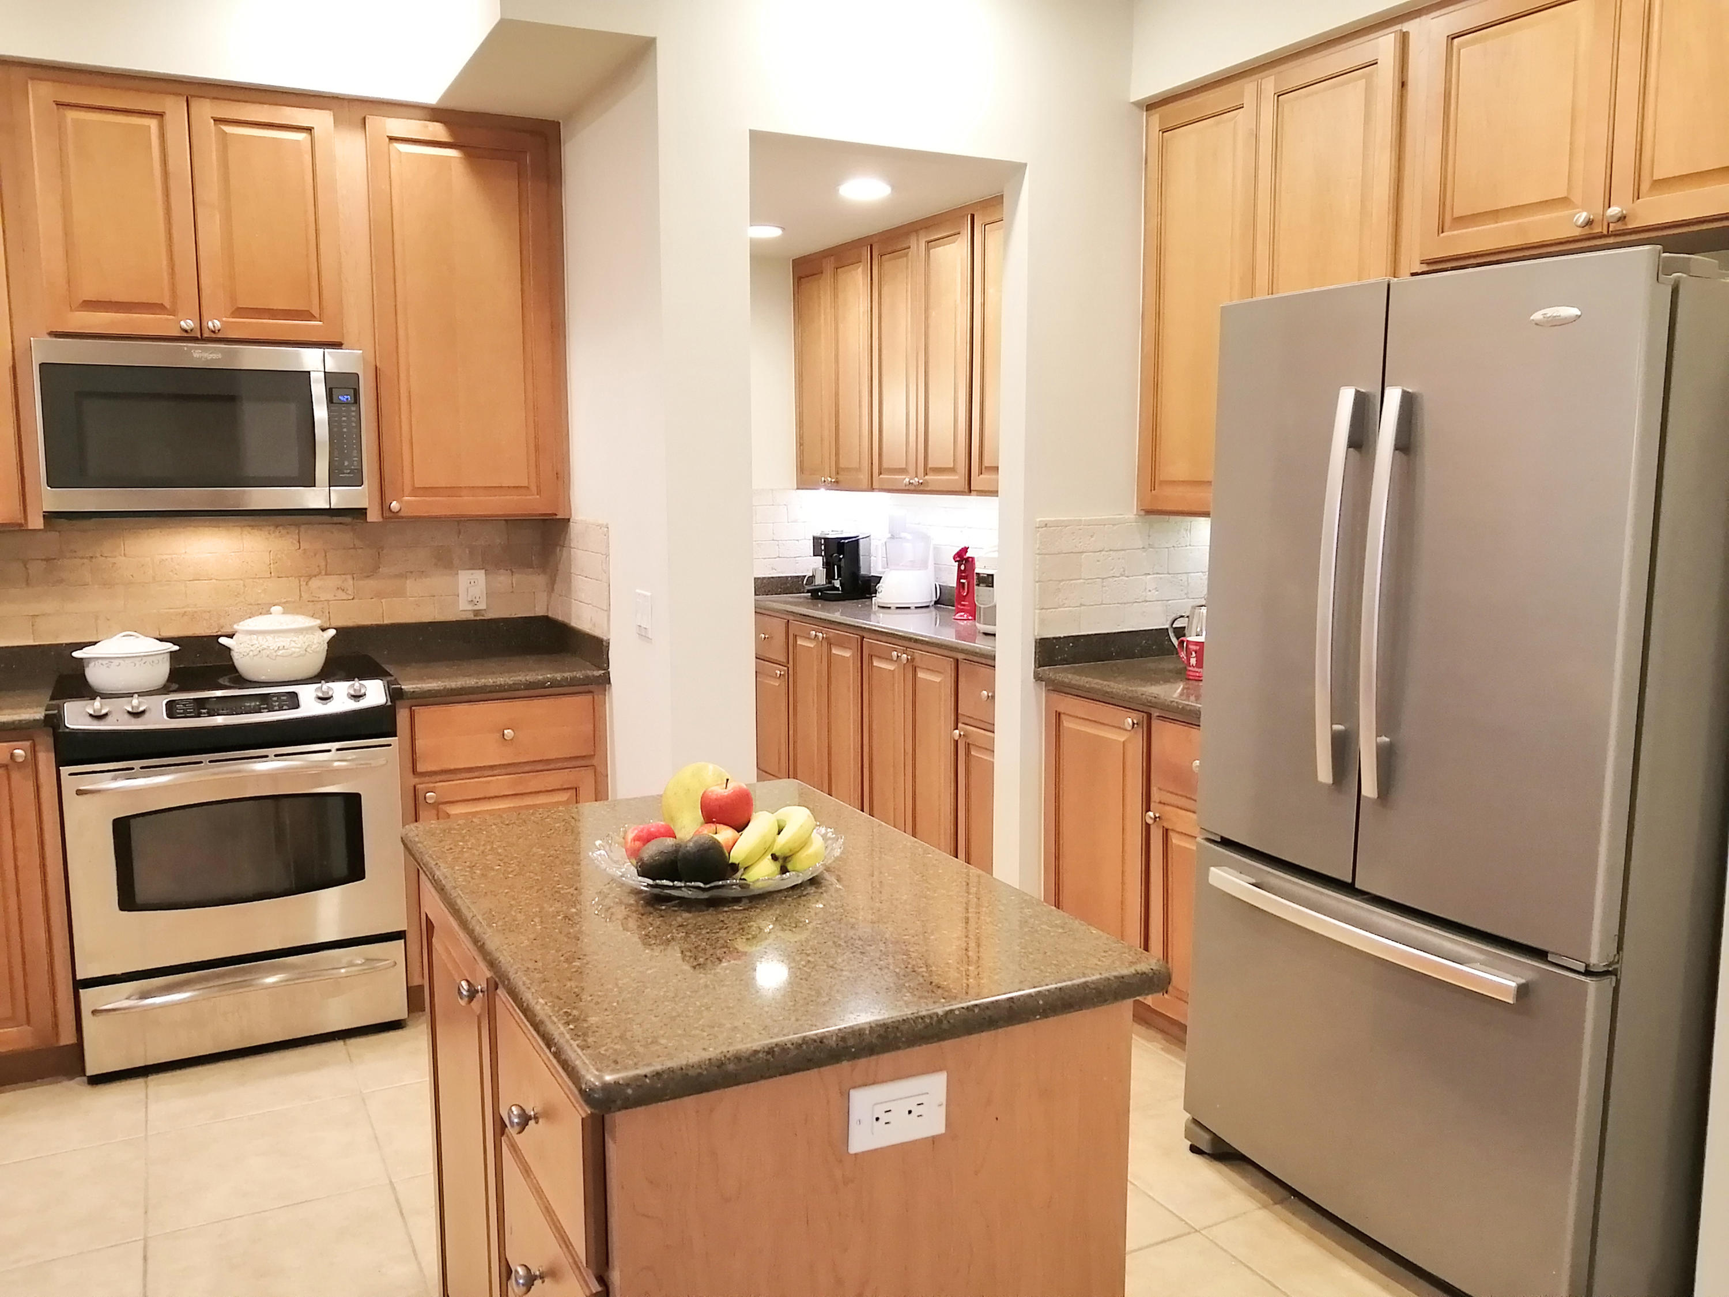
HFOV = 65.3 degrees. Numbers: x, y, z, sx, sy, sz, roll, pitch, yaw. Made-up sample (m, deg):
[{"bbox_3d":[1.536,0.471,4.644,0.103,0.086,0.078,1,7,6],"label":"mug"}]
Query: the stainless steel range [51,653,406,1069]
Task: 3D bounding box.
[{"bbox_3d":[-1.696,0.547,3.669,0.775,0.920,0.700,-4,9,-28],"label":"stainless steel range"}]

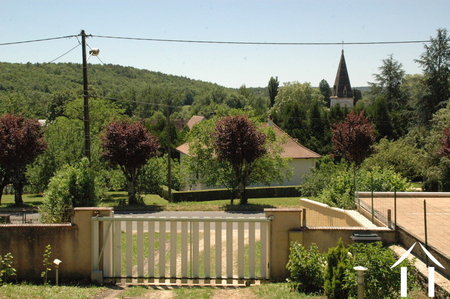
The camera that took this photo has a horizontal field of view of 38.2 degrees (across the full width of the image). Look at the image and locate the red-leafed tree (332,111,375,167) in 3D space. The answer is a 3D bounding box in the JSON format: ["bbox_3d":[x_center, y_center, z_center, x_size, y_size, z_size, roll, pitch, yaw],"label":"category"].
[{"bbox_3d":[5.997,0.327,30.300,1.960,4.340,2.000,0,2,0],"label":"red-leafed tree"}]

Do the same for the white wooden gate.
[{"bbox_3d":[-1.007,2.264,14.700,4.075,1.565,0.200,0,2,0],"label":"white wooden gate"}]

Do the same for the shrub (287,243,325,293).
[{"bbox_3d":[1.723,2.515,13.900,0.813,1.050,0.800,0,2,0],"label":"shrub"}]

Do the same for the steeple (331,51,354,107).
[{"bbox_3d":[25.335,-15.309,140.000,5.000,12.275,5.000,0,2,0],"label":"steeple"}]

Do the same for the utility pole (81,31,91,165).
[{"bbox_3d":[-6.385,-1.455,30.000,0.260,8.093,0.260,-2,2,0],"label":"utility pole"}]

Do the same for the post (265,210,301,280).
[{"bbox_3d":[1.338,2.180,14.850,0.869,1.627,0.350,0,2,0],"label":"post"}]

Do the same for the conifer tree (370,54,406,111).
[{"bbox_3d":[21.404,-6.415,85.000,5.600,12.044,5.600,0,2,0],"label":"conifer tree"}]

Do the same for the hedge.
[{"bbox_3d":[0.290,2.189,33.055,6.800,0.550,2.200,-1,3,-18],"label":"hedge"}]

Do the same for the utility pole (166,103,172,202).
[{"bbox_3d":[-2.647,0.119,31.000,0.170,4.824,0.170,-2,2,0],"label":"utility pole"}]

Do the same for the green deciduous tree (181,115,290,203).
[{"bbox_3d":[0.597,0.430,31.000,5.252,4.345,4.600,0,2,0],"label":"green deciduous tree"}]

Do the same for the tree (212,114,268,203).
[{"bbox_3d":[0.677,0.467,30.300,2.520,4.200,2.400,0,2,0],"label":"tree"}]

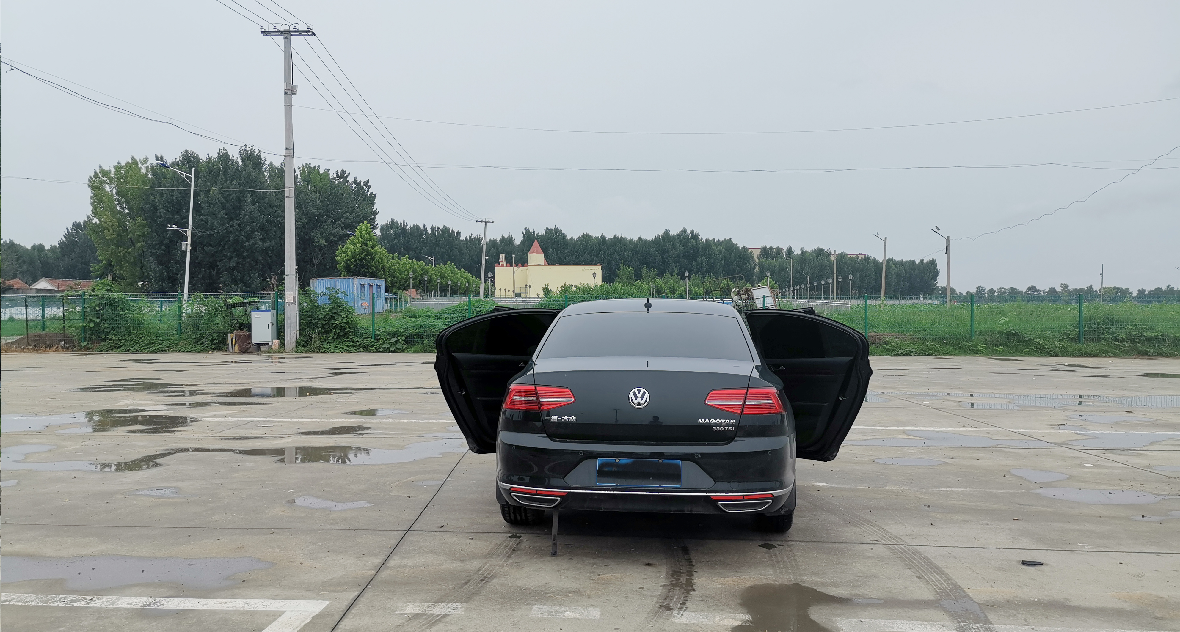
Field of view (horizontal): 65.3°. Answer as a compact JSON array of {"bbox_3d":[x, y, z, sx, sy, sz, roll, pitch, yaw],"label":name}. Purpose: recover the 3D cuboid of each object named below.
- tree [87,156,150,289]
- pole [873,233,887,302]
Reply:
[{"bbox_3d":[-47.041,-8.524,92.000,6.450,14.928,6.500,0,1,0],"label":"tree"},{"bbox_3d":[22.716,-3.353,72.000,1.082,6.202,0.350,0,1,0],"label":"pole"}]

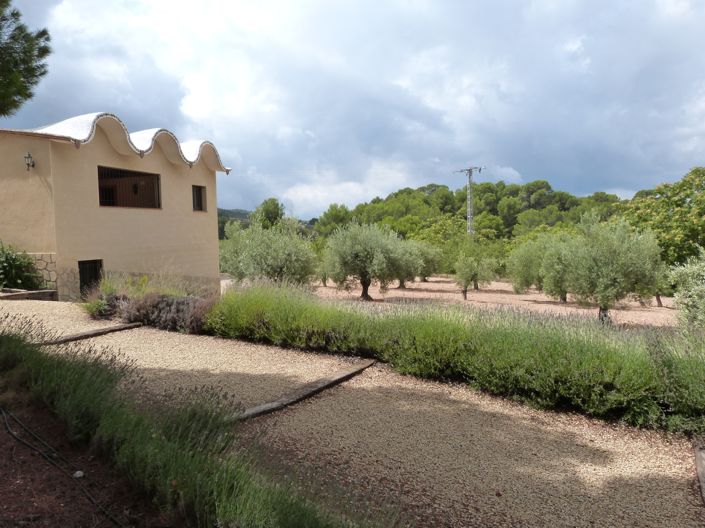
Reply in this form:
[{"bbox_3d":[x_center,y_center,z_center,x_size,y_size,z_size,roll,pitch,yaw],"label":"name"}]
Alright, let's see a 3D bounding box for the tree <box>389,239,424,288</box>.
[{"bbox_3d":[2.966,-0.030,30.800,2.910,3.030,2.820,-1,3,0],"label":"tree"}]

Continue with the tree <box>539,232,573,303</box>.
[{"bbox_3d":[9.665,0.160,23.200,2.460,3.190,2.390,-1,3,0],"label":"tree"}]

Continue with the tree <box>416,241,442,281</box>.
[{"bbox_3d":[4.980,-0.208,35.200,2.560,2.840,2.480,-1,3,0],"label":"tree"}]

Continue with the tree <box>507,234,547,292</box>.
[{"bbox_3d":[10.121,-0.083,28.300,3.000,3.110,2.910,-1,3,0],"label":"tree"}]

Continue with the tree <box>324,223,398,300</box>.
[{"bbox_3d":[0.449,-0.125,25.400,3.740,3.890,3.630,-1,3,0],"label":"tree"}]

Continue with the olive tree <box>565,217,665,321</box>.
[{"bbox_3d":[9.180,0.158,17.900,3.380,3.800,3.280,-1,3,0],"label":"olive tree"}]

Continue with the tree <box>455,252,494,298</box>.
[{"bbox_3d":[6.039,0.599,25.400,1.950,2.350,1.890,-1,3,0],"label":"tree"}]

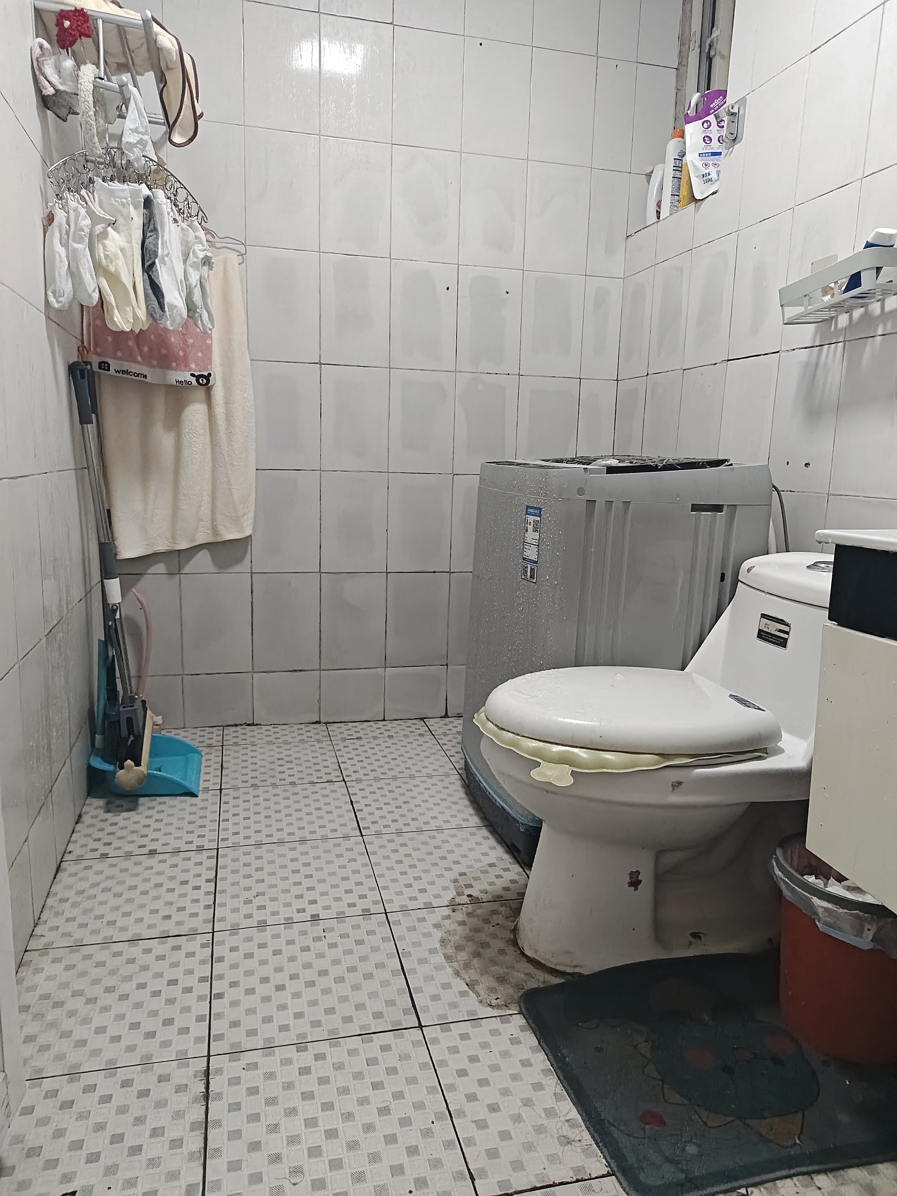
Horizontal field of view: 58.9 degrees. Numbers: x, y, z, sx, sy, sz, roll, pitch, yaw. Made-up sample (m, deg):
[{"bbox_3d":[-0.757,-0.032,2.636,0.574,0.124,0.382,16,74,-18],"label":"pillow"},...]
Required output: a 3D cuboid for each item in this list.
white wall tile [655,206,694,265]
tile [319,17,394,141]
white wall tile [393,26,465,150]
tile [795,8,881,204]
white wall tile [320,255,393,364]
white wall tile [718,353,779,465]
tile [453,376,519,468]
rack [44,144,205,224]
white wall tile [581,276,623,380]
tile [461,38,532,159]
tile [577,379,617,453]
[{"bbox_3d":[0.622,-0.988,2.166,0.010,0.119,0.197,-1,10,-16],"label":"white wall tile"},{"bbox_3d":[-0.250,-1.411,2.166,0.198,0.299,0.011,-1,10,-14],"label":"tile"},{"bbox_3d":[-0.056,-1.415,2.216,0.198,0.299,0.011,-1,10,-14],"label":"white wall tile"},{"bbox_3d":[0.782,-0.973,1.595,0.010,0.301,0.198,-1,11,-16],"label":"tile"},{"bbox_3d":[-0.266,-0.818,2.271,0.199,0.299,0.010,-1,10,-14],"label":"white wall tile"},{"bbox_3d":[0.708,-0.412,1.877,0.010,0.300,0.195,-1,11,-15],"label":"white wall tile"},{"bbox_3d":[0.114,-0.527,2.416,0.199,0.300,0.010,-1,10,-14],"label":"tile"},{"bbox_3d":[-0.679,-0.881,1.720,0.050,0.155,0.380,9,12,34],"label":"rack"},{"bbox_3d":[0.472,-0.828,2.449,0.124,0.300,0.010,-1,10,-14],"label":"white wall tile"},{"bbox_3d":[0.137,-1.418,2.265,0.198,0.299,0.011,-1,10,-14],"label":"tile"},{"bbox_3d":[0.465,-0.535,2.512,0.126,0.301,0.010,-1,11,-14],"label":"tile"}]

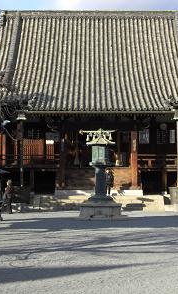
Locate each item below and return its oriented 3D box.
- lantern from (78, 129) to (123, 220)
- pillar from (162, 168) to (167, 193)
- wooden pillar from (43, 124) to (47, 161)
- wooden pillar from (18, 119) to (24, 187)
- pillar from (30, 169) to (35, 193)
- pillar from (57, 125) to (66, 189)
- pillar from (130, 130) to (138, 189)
[{"bbox_3d":[0.511,1.118,31.400,1.950,3.812,1.900,0,-3,0],"label":"lantern"},{"bbox_3d":[3.958,1.756,38.000,0.260,1.258,0.260,0,-3,0],"label":"pillar"},{"bbox_3d":[-2.417,-0.193,40.000,0.240,2.097,0.240,0,-3,0],"label":"wooden pillar"},{"bbox_3d":[-3.284,0.290,35.000,0.260,3.235,0.260,0,-3,0],"label":"wooden pillar"},{"bbox_3d":[-2.962,1.756,38.000,0.260,1.258,0.260,0,-3,0],"label":"pillar"},{"bbox_3d":[-1.341,0.430,36.000,0.340,3.293,0.340,0,-3,0],"label":"pillar"},{"bbox_3d":[2.235,0.603,36.000,0.340,2.945,0.340,0,-3,0],"label":"pillar"}]

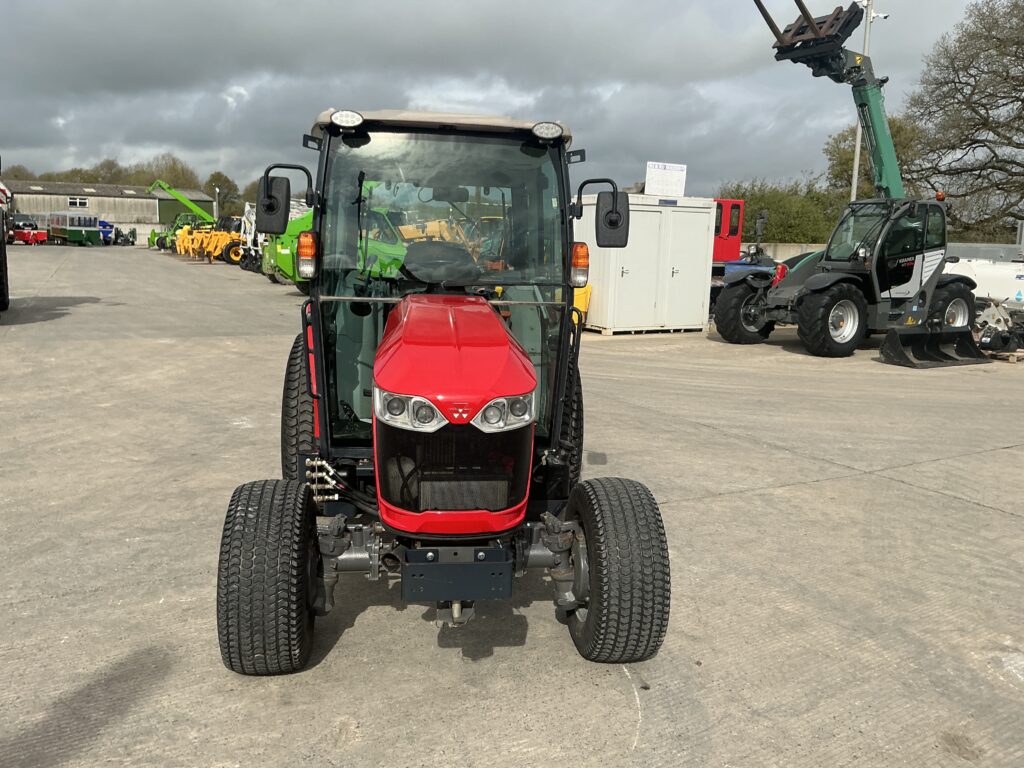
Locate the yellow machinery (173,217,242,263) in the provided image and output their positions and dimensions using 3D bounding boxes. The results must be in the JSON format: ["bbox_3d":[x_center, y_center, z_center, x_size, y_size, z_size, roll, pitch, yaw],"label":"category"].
[{"bbox_3d":[-16.180,-7.540,43.500,3.500,2.300,3.200,-3,11,-24],"label":"yellow machinery"}]

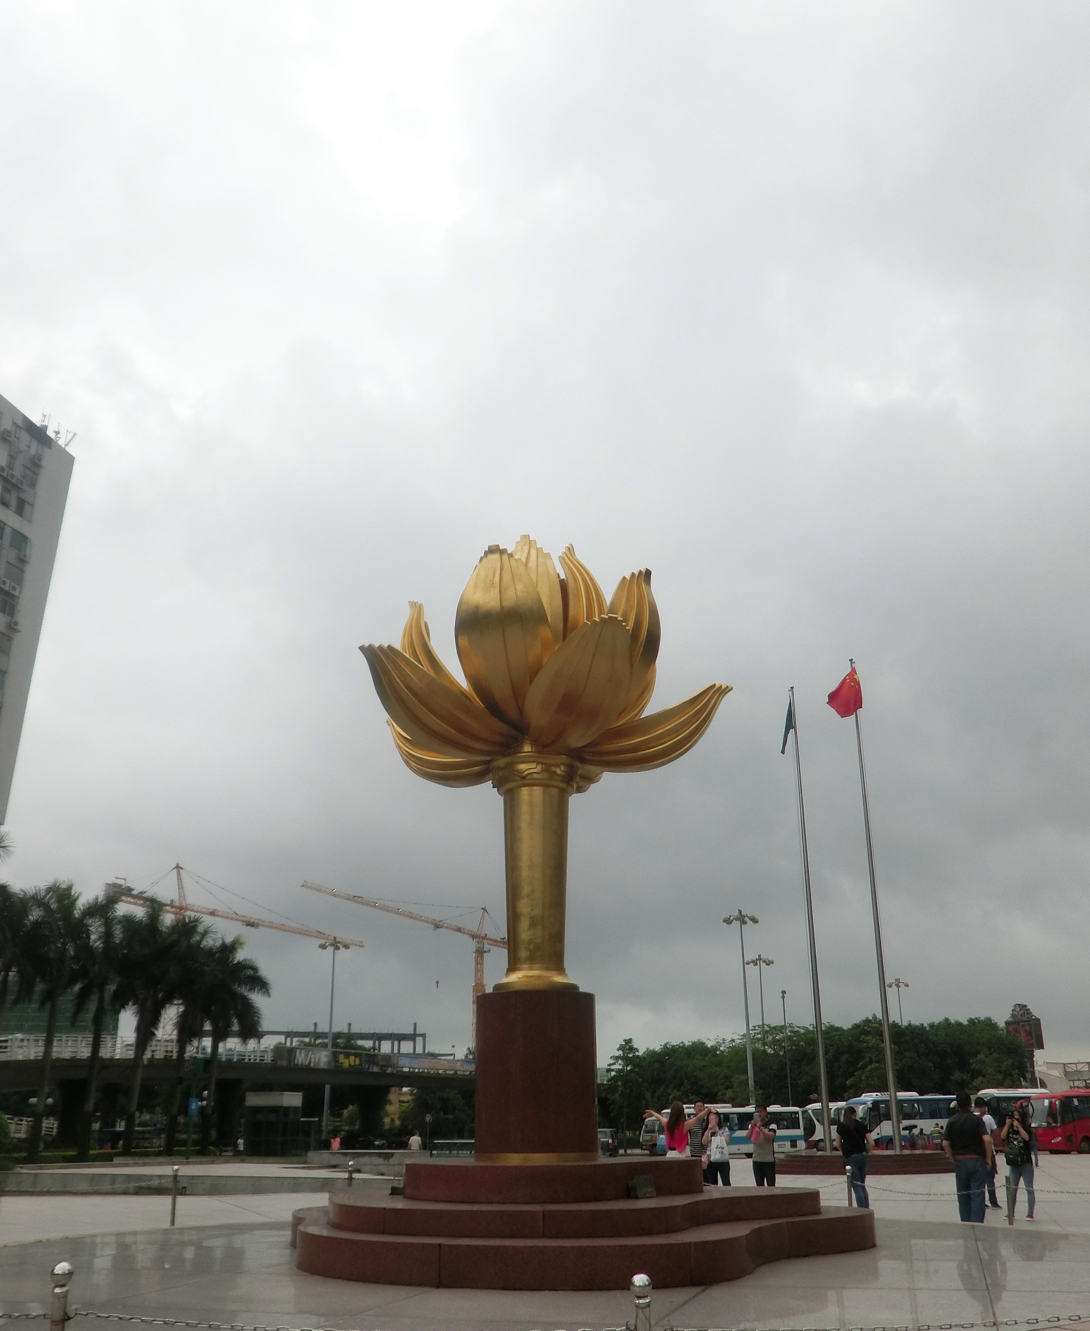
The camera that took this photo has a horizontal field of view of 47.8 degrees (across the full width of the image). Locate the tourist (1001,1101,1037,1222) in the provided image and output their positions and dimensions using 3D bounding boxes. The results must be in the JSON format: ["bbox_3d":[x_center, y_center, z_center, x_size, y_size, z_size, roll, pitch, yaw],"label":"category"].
[{"bbox_3d":[7.124,7.466,18.536,0.550,1.570,0.450,-7,-21,16],"label":"tourist"}]

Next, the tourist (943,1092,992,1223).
[{"bbox_3d":[5.160,6.037,14.812,0.600,1.710,0.380,-5,-21,13],"label":"tourist"}]

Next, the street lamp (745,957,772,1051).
[{"bbox_3d":[18.338,31.871,102.270,2.400,15.400,2.400,-1,-21,0],"label":"street lamp"}]

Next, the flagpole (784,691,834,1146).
[{"bbox_3d":[8.922,8.118,41.788,0.220,15.680,0.220,-1,-21,0],"label":"flagpole"}]

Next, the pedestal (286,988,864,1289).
[{"bbox_3d":[0.277,3.891,10.555,5.000,2.080,4.700,0,-20,0],"label":"pedestal"}]

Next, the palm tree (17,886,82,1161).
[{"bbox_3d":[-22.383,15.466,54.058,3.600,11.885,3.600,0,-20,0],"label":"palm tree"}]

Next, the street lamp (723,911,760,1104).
[{"bbox_3d":[11.599,20.733,70.149,2.050,13.315,2.050,0,-20,0],"label":"street lamp"}]

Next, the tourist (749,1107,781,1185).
[{"bbox_3d":[3.981,8.850,22.300,0.550,1.680,0.450,-6,-21,13],"label":"tourist"}]

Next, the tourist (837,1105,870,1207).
[{"bbox_3d":[5.001,7.989,19.949,0.530,1.620,0.360,-3,-21,6],"label":"tourist"}]

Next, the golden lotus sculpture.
[{"bbox_3d":[-0.053,0.796,11.880,3.600,4.650,3.600,-1,-21,0],"label":"golden lotus sculpture"}]

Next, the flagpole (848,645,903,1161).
[{"bbox_3d":[11.242,7.670,42.256,0.260,16.860,0.260,0,-20,0],"label":"flagpole"}]

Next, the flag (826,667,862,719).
[{"bbox_3d":[10.821,0.995,44.460,1.300,1.960,0.700,-1,-21,0],"label":"flag"}]

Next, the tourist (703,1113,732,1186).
[{"bbox_3d":[3.054,8.733,21.813,0.500,1.570,0.450,-5,-21,11],"label":"tourist"}]

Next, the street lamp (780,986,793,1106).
[{"bbox_3d":[14.416,23.750,72.218,0.450,9.071,0.500,0,-20,0],"label":"street lamp"}]

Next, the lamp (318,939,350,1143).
[{"bbox_3d":[-13.971,24.403,79.520,2.100,13.220,2.100,0,-20,0],"label":"lamp"}]

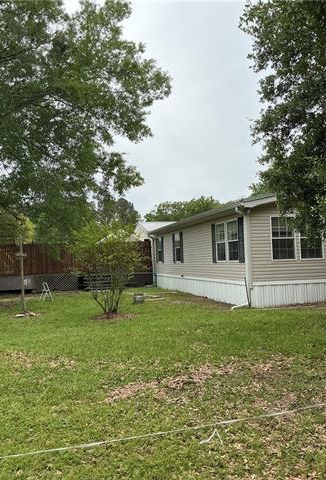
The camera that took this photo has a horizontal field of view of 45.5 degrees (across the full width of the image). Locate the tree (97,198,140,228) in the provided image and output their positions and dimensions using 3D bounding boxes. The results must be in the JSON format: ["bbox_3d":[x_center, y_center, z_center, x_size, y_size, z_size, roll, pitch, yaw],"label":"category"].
[{"bbox_3d":[-5.273,-0.522,45.000,5.300,9.000,5.200,-2,-3,0],"label":"tree"}]

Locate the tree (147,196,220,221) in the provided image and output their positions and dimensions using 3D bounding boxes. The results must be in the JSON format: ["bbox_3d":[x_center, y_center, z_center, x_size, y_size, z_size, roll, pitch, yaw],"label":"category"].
[{"bbox_3d":[2.049,-0.381,37.000,7.500,7.600,6.800,-2,-3,0],"label":"tree"}]

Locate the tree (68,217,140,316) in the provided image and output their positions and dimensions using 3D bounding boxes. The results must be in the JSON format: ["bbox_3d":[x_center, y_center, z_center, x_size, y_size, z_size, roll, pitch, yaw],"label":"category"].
[{"bbox_3d":[-1.762,0.850,12.000,2.250,2.900,2.100,-2,-3,0],"label":"tree"}]

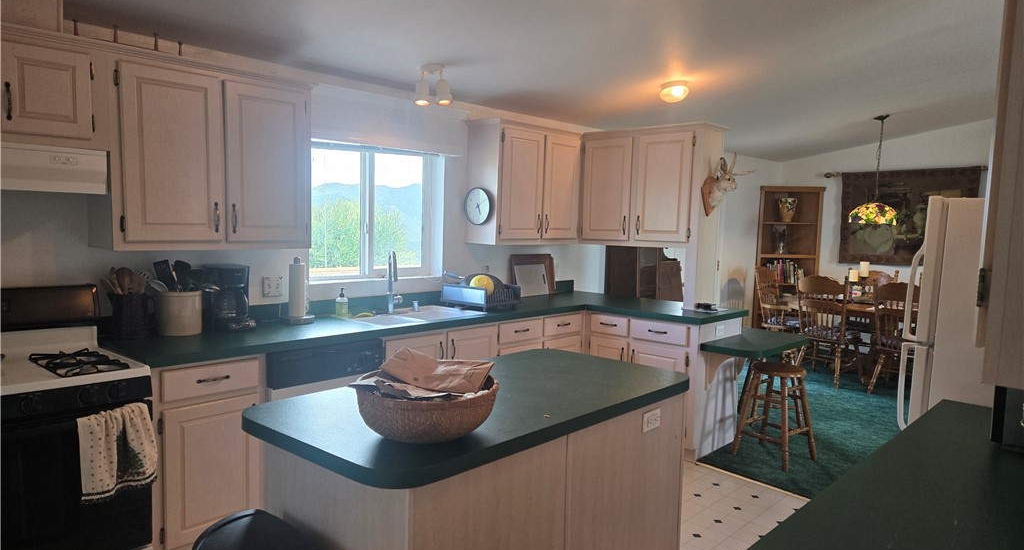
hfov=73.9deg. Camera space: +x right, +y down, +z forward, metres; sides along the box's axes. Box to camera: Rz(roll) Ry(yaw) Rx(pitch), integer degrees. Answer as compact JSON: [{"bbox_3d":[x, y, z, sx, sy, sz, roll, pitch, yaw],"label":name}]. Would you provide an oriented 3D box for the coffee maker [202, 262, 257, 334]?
[{"bbox_3d":[-1.424,0.111,3.420,0.230,0.330,0.180,5,6,39],"label":"coffee maker"}]

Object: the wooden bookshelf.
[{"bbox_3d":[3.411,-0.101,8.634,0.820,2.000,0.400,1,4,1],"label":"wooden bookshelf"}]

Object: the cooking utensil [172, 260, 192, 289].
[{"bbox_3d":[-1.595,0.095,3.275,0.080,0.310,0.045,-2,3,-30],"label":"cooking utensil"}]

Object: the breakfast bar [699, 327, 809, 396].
[{"bbox_3d":[1.635,0.584,4.512,0.380,0.320,0.940,5,6,42],"label":"breakfast bar"}]

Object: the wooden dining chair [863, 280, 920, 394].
[{"bbox_3d":[3.542,0.554,6.103,0.480,1.045,0.560,5,6,42],"label":"wooden dining chair"}]

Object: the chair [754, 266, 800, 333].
[{"bbox_3d":[2.952,0.452,7.329,0.570,1.040,0.560,5,6,42],"label":"chair"}]

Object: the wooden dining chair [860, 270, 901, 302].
[{"bbox_3d":[3.765,0.471,7.264,0.480,1.045,0.560,5,6,42],"label":"wooden dining chair"}]

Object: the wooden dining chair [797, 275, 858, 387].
[{"bbox_3d":[3.095,0.515,6.643,0.540,1.060,0.460,-2,6,-41],"label":"wooden dining chair"}]

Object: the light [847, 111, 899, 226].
[{"bbox_3d":[3.554,-1.016,6.668,0.485,1.040,0.485,4,5,28],"label":"light"}]

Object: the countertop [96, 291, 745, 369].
[{"bbox_3d":[-0.126,0.284,3.891,1.521,0.043,3.554,5,6,42],"label":"countertop"}]

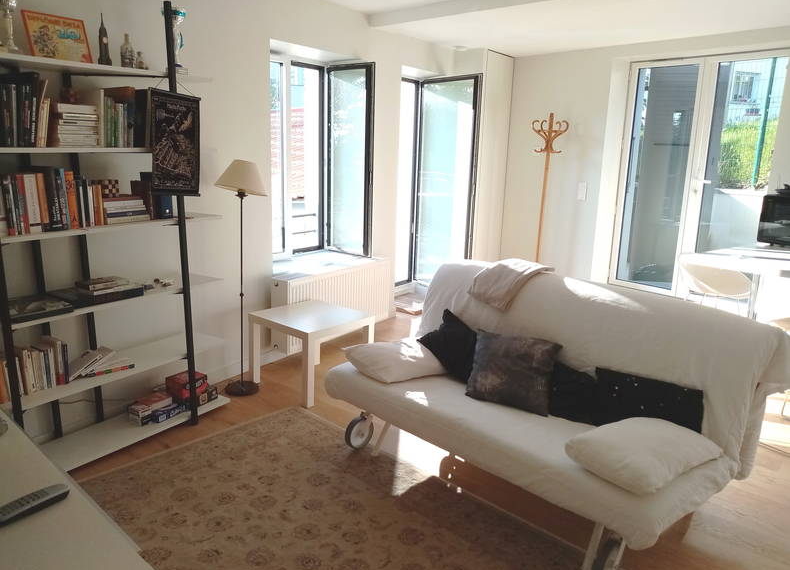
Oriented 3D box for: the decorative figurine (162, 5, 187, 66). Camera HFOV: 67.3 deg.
[{"bbox_3d":[-1.065,-1.183,2.861,0.120,0.298,0.120,11,16,34],"label":"decorative figurine"}]

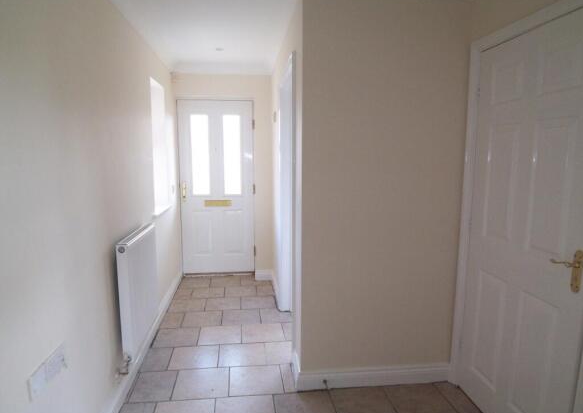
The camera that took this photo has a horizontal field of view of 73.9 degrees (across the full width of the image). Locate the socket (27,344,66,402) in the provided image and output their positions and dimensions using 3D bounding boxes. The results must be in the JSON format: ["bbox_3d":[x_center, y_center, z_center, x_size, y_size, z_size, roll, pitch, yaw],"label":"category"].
[{"bbox_3d":[-0.885,0.595,1.408,0.011,0.089,0.246,-1,7,-7],"label":"socket"}]

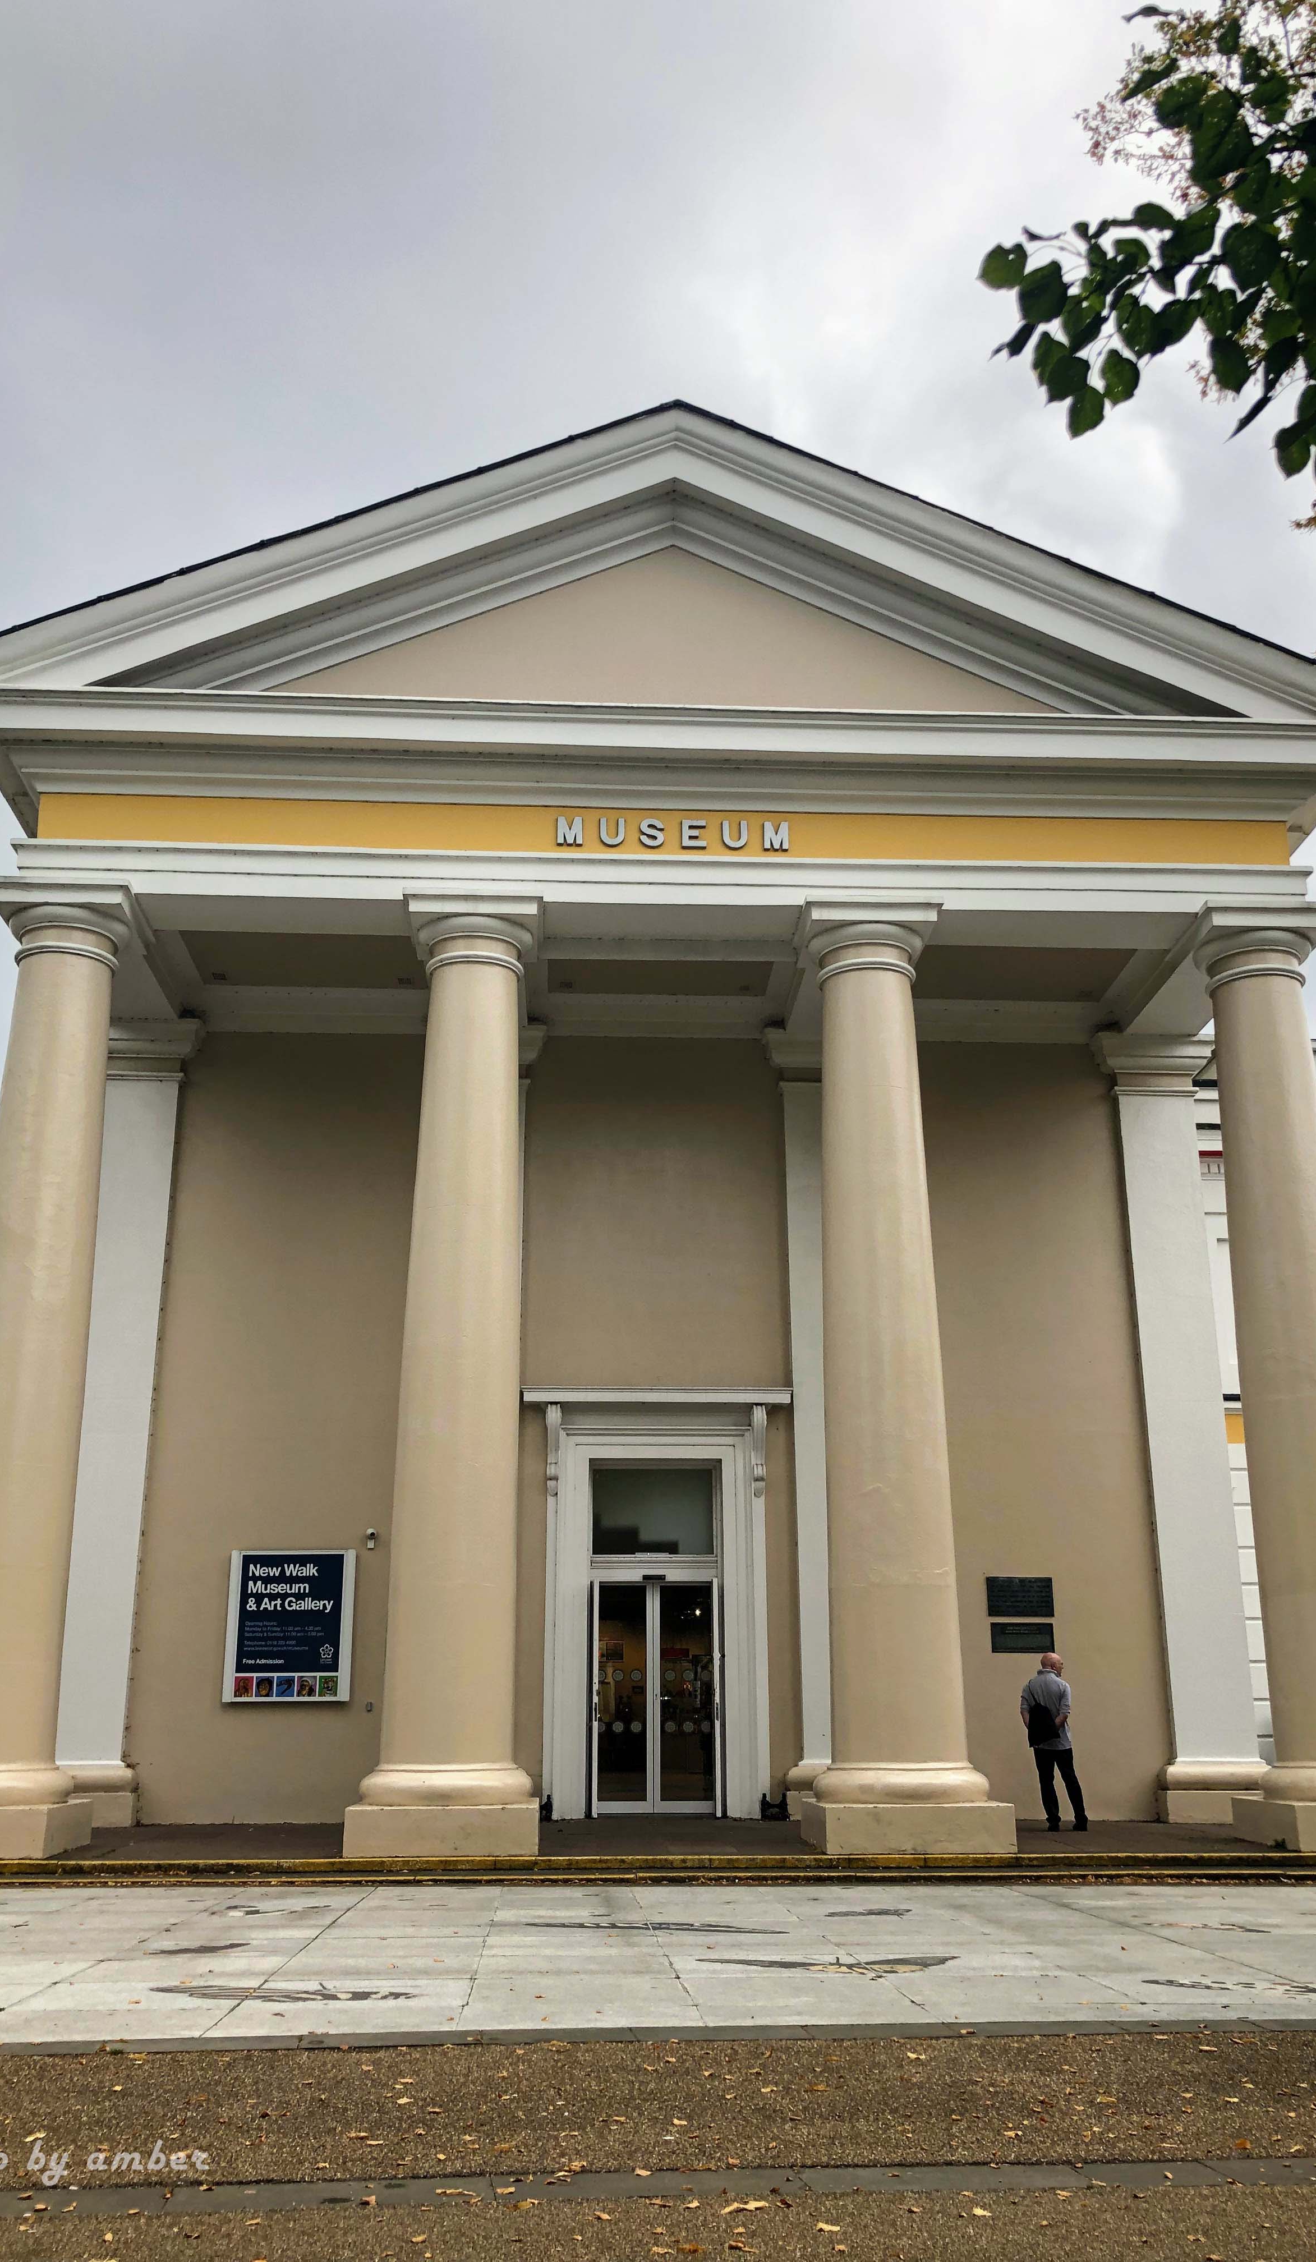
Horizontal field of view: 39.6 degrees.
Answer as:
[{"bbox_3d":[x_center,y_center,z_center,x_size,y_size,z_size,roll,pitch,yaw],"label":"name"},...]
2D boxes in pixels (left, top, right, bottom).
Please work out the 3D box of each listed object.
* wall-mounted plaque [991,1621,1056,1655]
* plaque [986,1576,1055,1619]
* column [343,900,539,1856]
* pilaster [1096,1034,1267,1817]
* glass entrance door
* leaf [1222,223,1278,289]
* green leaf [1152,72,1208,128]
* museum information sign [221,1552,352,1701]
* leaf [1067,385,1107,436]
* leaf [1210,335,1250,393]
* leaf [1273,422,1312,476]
[{"bbox_3d":[4.160,5.768,20.807,0.720,0.320,0.035,1,-18,-3],"label":"wall-mounted plaque"},{"bbox_3d":[4.033,5.184,20.333,0.742,0.421,0.040,1,-18,-3],"label":"plaque"},{"bbox_3d":[-1.913,2.120,17.977,1.668,9.236,1.668,1,-18,-3],"label":"column"},{"bbox_3d":[6.036,3.158,20.889,1.345,8.855,0.476,1,-18,-3],"label":"pilaster"},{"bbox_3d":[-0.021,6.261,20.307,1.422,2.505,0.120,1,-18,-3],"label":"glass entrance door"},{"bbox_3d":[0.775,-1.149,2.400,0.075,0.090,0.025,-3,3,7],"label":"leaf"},{"bbox_3d":[0.715,-1.407,2.500,0.068,0.020,0.068,32,-58,-3],"label":"green leaf"},{"bbox_3d":[-3.963,5.353,19.789,1.344,1.587,0.090,1,-18,-3],"label":"museum information sign"},{"bbox_3d":[0.632,-1.063,2.700,0.052,0.076,0.020,20,24,5],"label":"leaf"},{"bbox_3d":[0.767,-1.027,2.450,0.056,0.080,0.025,-3,1,7],"label":"leaf"},{"bbox_3d":[0.919,-0.987,2.650,0.052,0.074,0.020,3,20,18],"label":"leaf"}]

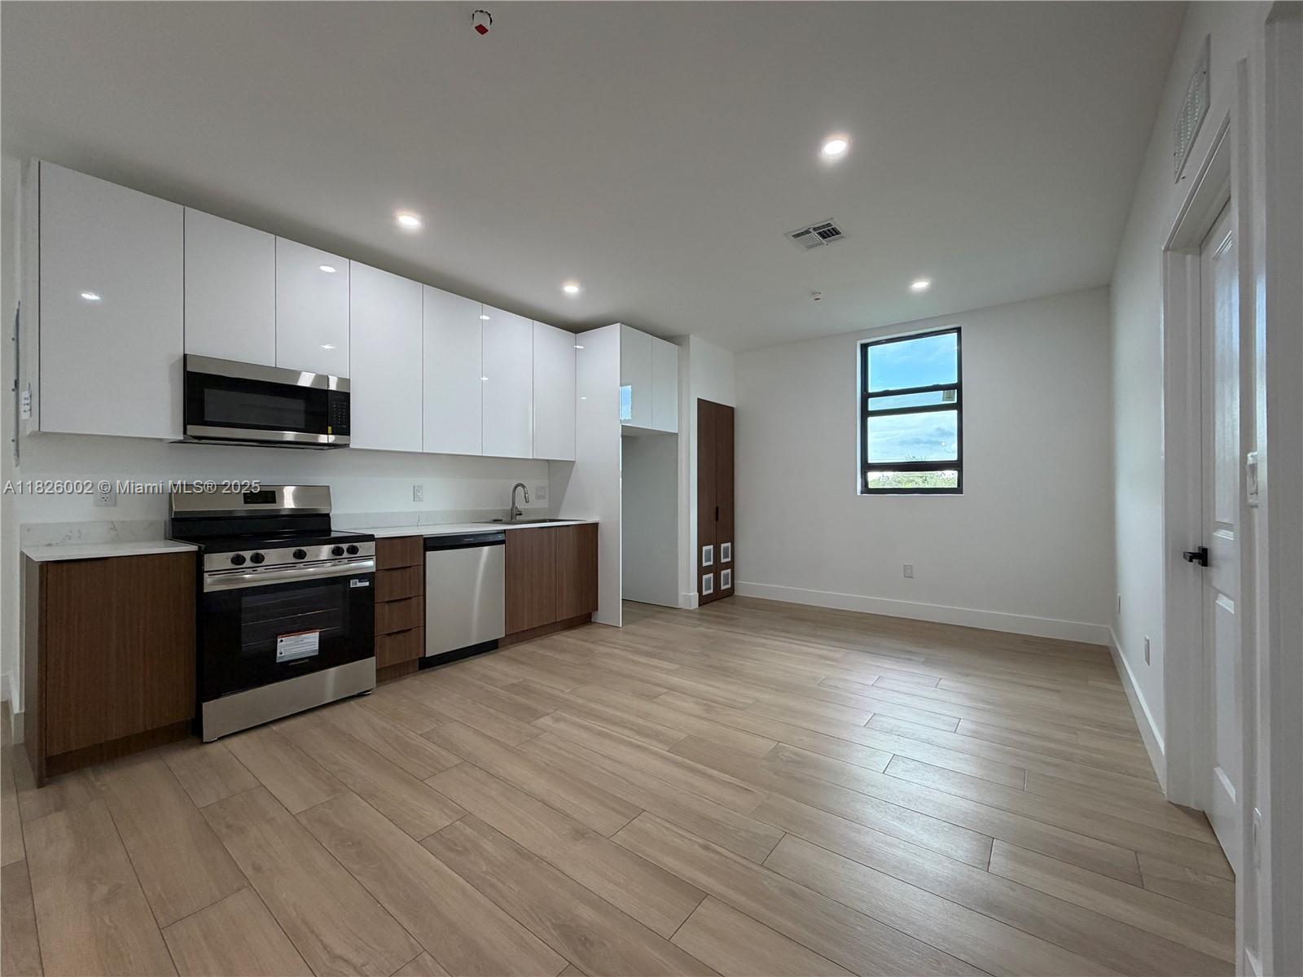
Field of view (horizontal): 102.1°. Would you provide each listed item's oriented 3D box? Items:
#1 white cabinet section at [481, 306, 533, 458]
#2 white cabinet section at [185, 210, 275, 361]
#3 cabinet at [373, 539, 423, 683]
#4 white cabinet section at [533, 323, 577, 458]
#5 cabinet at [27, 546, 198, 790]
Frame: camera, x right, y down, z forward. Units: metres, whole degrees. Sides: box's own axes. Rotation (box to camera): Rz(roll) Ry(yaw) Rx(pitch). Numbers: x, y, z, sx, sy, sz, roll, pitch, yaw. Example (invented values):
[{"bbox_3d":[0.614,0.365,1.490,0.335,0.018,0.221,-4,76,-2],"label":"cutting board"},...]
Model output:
[{"bbox_3d":[-1.241,-0.804,4.196,0.347,1.127,0.477,0,0,37],"label":"white cabinet section"},{"bbox_3d":[-2.292,-1.011,2.817,0.347,0.714,0.378,0,0,37],"label":"white cabinet section"},{"bbox_3d":[-1.762,0.727,3.357,0.628,0.860,0.312,0,0,37],"label":"cabinet"},{"bbox_3d":[-0.952,-0.805,4.575,0.347,1.127,0.477,0,0,37],"label":"white cabinet section"},{"bbox_3d":[-2.479,0.726,2.418,0.628,0.860,0.489,0,0,37],"label":"cabinet"}]

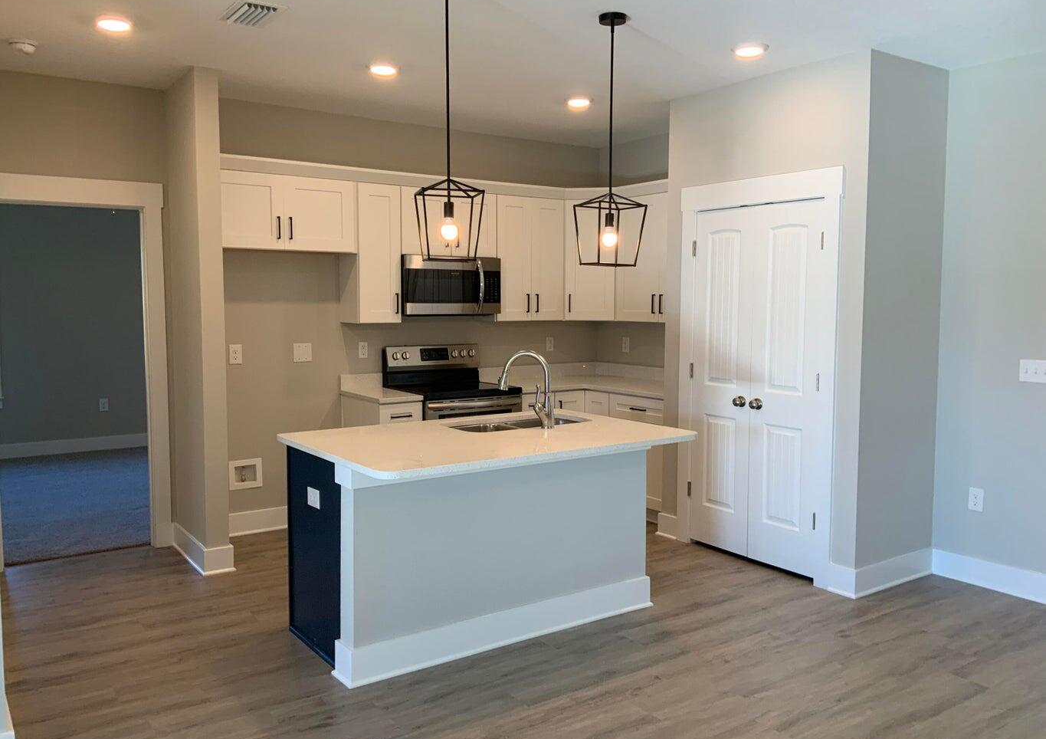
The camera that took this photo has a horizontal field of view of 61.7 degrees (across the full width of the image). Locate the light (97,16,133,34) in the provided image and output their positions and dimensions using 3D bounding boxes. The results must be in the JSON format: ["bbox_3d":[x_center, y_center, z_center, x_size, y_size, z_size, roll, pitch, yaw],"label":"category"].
[{"bbox_3d":[-1.846,-1.543,3.963,0.166,0.025,0.166,-3,6,-35],"label":"light"}]

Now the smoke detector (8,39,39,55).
[{"bbox_3d":[-2.417,-1.555,4.237,0.138,0.050,0.138,-3,6,-35],"label":"smoke detector"}]

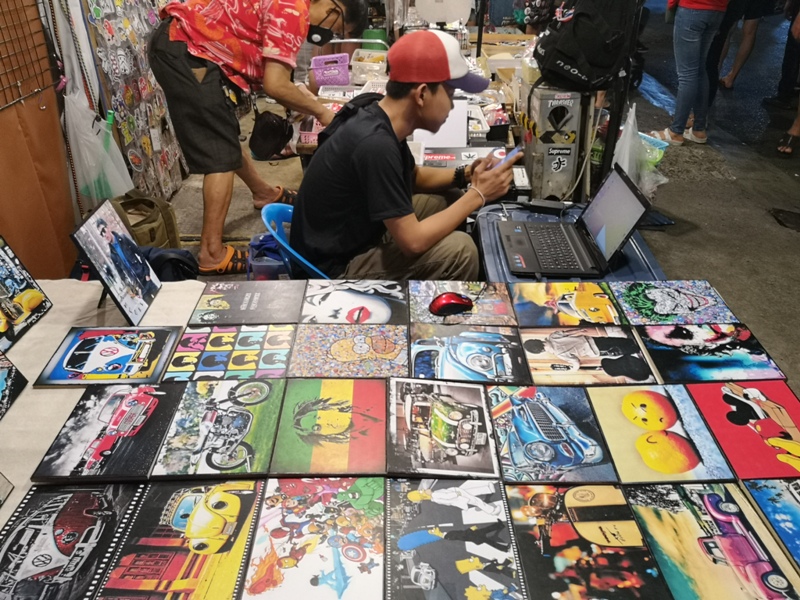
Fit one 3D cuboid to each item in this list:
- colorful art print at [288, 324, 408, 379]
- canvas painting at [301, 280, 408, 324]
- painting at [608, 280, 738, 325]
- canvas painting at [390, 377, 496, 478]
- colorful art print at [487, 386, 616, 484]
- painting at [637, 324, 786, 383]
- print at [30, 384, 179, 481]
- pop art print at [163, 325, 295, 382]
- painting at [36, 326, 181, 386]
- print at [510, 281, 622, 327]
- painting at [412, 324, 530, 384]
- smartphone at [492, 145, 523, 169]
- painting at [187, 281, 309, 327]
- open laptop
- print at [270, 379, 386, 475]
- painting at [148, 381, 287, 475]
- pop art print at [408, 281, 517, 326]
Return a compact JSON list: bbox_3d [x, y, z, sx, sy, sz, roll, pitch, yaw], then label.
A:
[{"bbox_3d":[-0.110,0.118,1.458,0.258,0.016,0.203,0,32,0],"label":"colorful art print"},{"bbox_3d":[-0.106,0.007,1.585,0.254,0.010,0.199,0,33,0],"label":"canvas painting"},{"bbox_3d":[0.663,0.010,1.581,0.254,0.010,0.199,0,33,0],"label":"painting"},{"bbox_3d":[0.077,0.247,1.252,0.203,0.016,0.258,1,32,1],"label":"canvas painting"},{"bbox_3d":[0.275,0.247,1.209,0.199,0.010,0.254,0,33,0],"label":"colorful art print"},{"bbox_3d":[0.685,0.122,1.452,0.258,0.016,0.203,0,32,0],"label":"painting"},{"bbox_3d":[-0.546,0.249,1.248,0.203,0.016,0.258,-1,32,-1],"label":"print"},{"bbox_3d":[-0.363,0.117,1.413,0.254,0.010,0.199,0,33,-1],"label":"pop art print"},{"bbox_3d":[-0.631,0.127,1.420,0.258,0.016,0.203,0,32,-1],"label":"painting"},{"bbox_3d":[0.411,0.014,1.624,0.258,0.016,0.203,-1,32,-1],"label":"print"},{"bbox_3d":[0.149,0.118,1.411,0.254,0.010,0.199,1,33,1],"label":"painting"},{"bbox_3d":[0.300,-0.406,1.888,0.155,0.009,0.075,-37,25,21],"label":"smartphone"},{"bbox_3d":[-0.374,0.011,1.628,0.258,0.016,0.203,-1,32,-1],"label":"painting"},{"bbox_3d":[0.524,-0.260,2.034,0.360,0.238,0.377,1,33,1],"label":"open laptop"},{"bbox_3d":[-0.126,0.237,1.225,0.199,0.010,0.254,0,33,-1],"label":"print"},{"bbox_3d":[-0.338,0.245,1.255,0.203,0.016,0.258,-1,32,-1],"label":"painting"},{"bbox_3d":[0.152,0.013,1.625,0.258,0.016,0.203,0,32,0],"label":"pop art print"}]

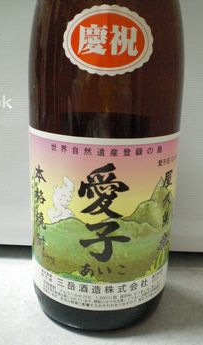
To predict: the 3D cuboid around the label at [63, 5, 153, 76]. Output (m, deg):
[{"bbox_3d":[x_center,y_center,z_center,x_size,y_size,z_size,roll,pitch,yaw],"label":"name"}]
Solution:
[{"bbox_3d":[0.004,-0.071,0.206,0.050,0.037,0.007,0,12,0],"label":"label"}]

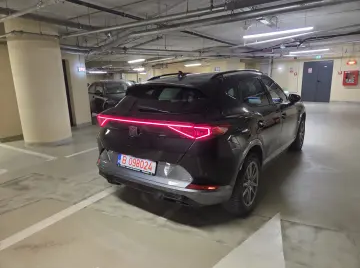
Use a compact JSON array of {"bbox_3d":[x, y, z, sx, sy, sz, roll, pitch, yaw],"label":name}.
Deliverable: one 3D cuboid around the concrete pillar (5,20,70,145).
[{"bbox_3d":[-3.366,-1.256,5.775,1.060,2.950,1.060,7,15,35],"label":"concrete pillar"}]

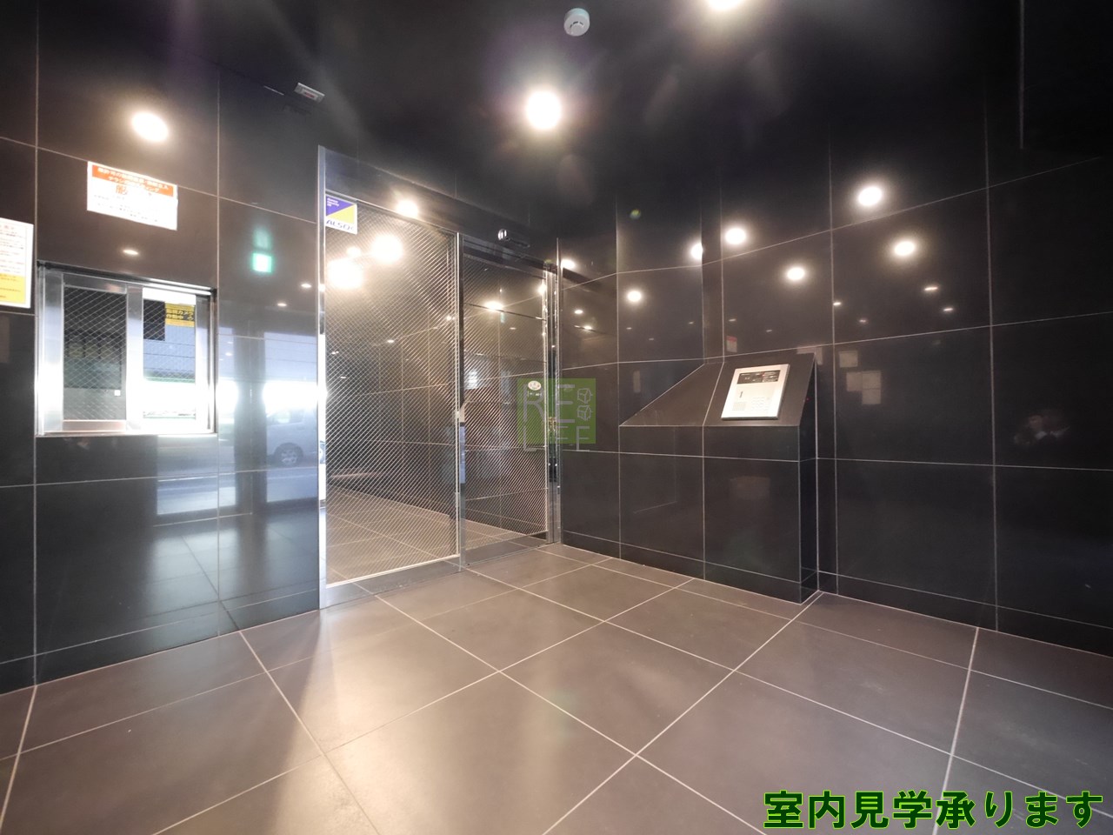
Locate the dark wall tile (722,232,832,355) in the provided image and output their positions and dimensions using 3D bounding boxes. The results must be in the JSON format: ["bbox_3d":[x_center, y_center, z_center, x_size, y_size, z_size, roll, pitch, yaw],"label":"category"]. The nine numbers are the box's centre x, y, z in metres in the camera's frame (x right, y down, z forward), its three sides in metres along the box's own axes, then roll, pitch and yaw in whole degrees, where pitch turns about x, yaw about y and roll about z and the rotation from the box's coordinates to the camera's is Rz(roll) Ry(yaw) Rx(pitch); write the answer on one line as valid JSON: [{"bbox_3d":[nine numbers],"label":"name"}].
[{"bbox_3d":[1.246,-0.677,2.584,0.010,0.601,0.595,0,-1,-44],"label":"dark wall tile"}]

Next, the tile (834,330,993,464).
[{"bbox_3d":[1.679,-0.088,2.165,0.010,0.603,0.596,0,-1,-44],"label":"tile"}]

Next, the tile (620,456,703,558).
[{"bbox_3d":[0.645,0.537,2.821,0.010,0.603,0.599,0,-1,-44],"label":"tile"}]

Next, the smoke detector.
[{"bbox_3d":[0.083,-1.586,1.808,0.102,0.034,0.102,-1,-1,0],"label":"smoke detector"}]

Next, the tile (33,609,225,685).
[{"bbox_3d":[-1.659,0.899,1.775,0.519,0.099,0.010,0,-1,-44],"label":"tile"}]

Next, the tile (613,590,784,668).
[{"bbox_3d":[0.652,0.936,2.073,0.600,0.010,0.600,0,-1,-44],"label":"tile"}]

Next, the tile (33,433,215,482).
[{"bbox_3d":[-1.656,0.154,1.776,0.520,0.177,0.012,0,-1,-44],"label":"tile"}]

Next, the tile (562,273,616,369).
[{"bbox_3d":[0.235,-0.658,3.211,0.010,0.601,0.512,0,-1,-44],"label":"tile"}]

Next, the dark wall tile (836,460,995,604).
[{"bbox_3d":[1.670,0.513,2.137,0.012,0.597,0.596,0,-1,-44],"label":"dark wall tile"}]

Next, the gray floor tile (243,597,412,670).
[{"bbox_3d":[-1.015,0.948,2.037,0.597,0.012,0.480,0,-1,-44],"label":"gray floor tile"}]

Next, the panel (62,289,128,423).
[{"bbox_3d":[-1.749,-0.236,1.713,0.169,0.501,0.007,0,-1,-44],"label":"panel"}]

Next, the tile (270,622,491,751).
[{"bbox_3d":[-0.629,0.939,1.655,0.600,0.010,0.600,0,-1,-44],"label":"tile"}]

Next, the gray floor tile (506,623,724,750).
[{"bbox_3d":[0.219,0.930,1.645,0.600,0.010,0.600,0,-1,-44],"label":"gray floor tile"}]

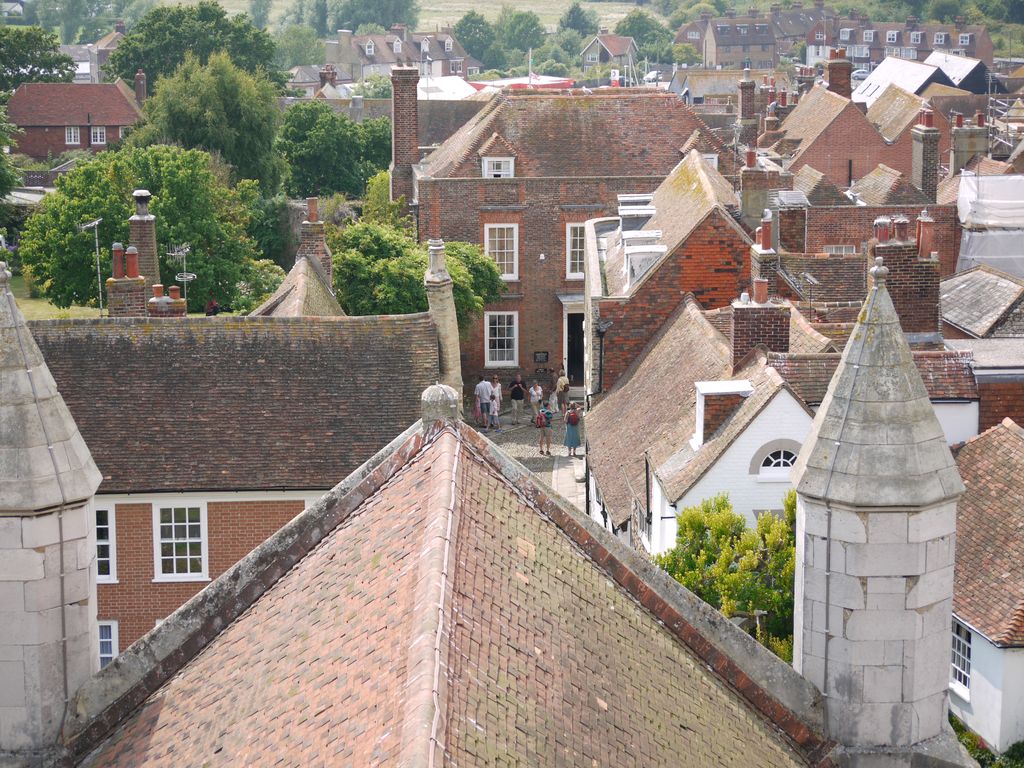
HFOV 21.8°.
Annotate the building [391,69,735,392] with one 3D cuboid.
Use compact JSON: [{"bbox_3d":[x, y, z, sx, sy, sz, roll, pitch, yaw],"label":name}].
[{"bbox_3d":[2.063,-5.701,96.982,12.739,11.549,8.300,-1,11,-5],"label":"building"}]

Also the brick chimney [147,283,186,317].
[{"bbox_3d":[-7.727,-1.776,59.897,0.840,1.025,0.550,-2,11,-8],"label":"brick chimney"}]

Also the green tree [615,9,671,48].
[{"bbox_3d":[22.057,-59.007,450.859,9.465,9.084,8.992,0,11,0],"label":"green tree"}]

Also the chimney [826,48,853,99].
[{"bbox_3d":[15.282,-14.531,125.000,1.050,2.500,1.100,-1,11,-3],"label":"chimney"}]

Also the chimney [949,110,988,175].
[{"bbox_3d":[20.105,-10.569,117.000,1.600,2.900,1.000,0,11,0],"label":"chimney"}]

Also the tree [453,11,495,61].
[{"bbox_3d":[-6.247,-55.412,432.000,7.200,10.300,7.000,0,11,0],"label":"tree"}]

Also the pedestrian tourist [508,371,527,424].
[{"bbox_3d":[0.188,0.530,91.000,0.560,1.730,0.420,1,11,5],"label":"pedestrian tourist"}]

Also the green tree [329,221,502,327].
[{"bbox_3d":[-3.040,-1.566,83.668,5.400,6.665,5.000,0,11,0],"label":"green tree"}]

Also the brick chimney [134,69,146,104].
[{"bbox_3d":[-25.800,-20.603,185.000,0.770,2.650,0.720,-1,11,-5],"label":"brick chimney"}]

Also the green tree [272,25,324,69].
[{"bbox_3d":[-32.477,-49.667,405.000,8.000,10.000,7.800,0,11,0],"label":"green tree"}]

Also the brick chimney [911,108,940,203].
[{"bbox_3d":[14.828,-8.183,95.623,0.600,3.418,1.550,-1,11,-7],"label":"brick chimney"}]

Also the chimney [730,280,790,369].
[{"bbox_3d":[5.189,-1.263,55.600,1.140,1.880,0.720,0,11,0],"label":"chimney"}]

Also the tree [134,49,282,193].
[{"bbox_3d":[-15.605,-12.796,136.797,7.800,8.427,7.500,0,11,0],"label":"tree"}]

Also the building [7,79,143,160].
[{"bbox_3d":[-28.052,-17.335,174.001,8.878,4.869,5.600,0,11,-2],"label":"building"}]

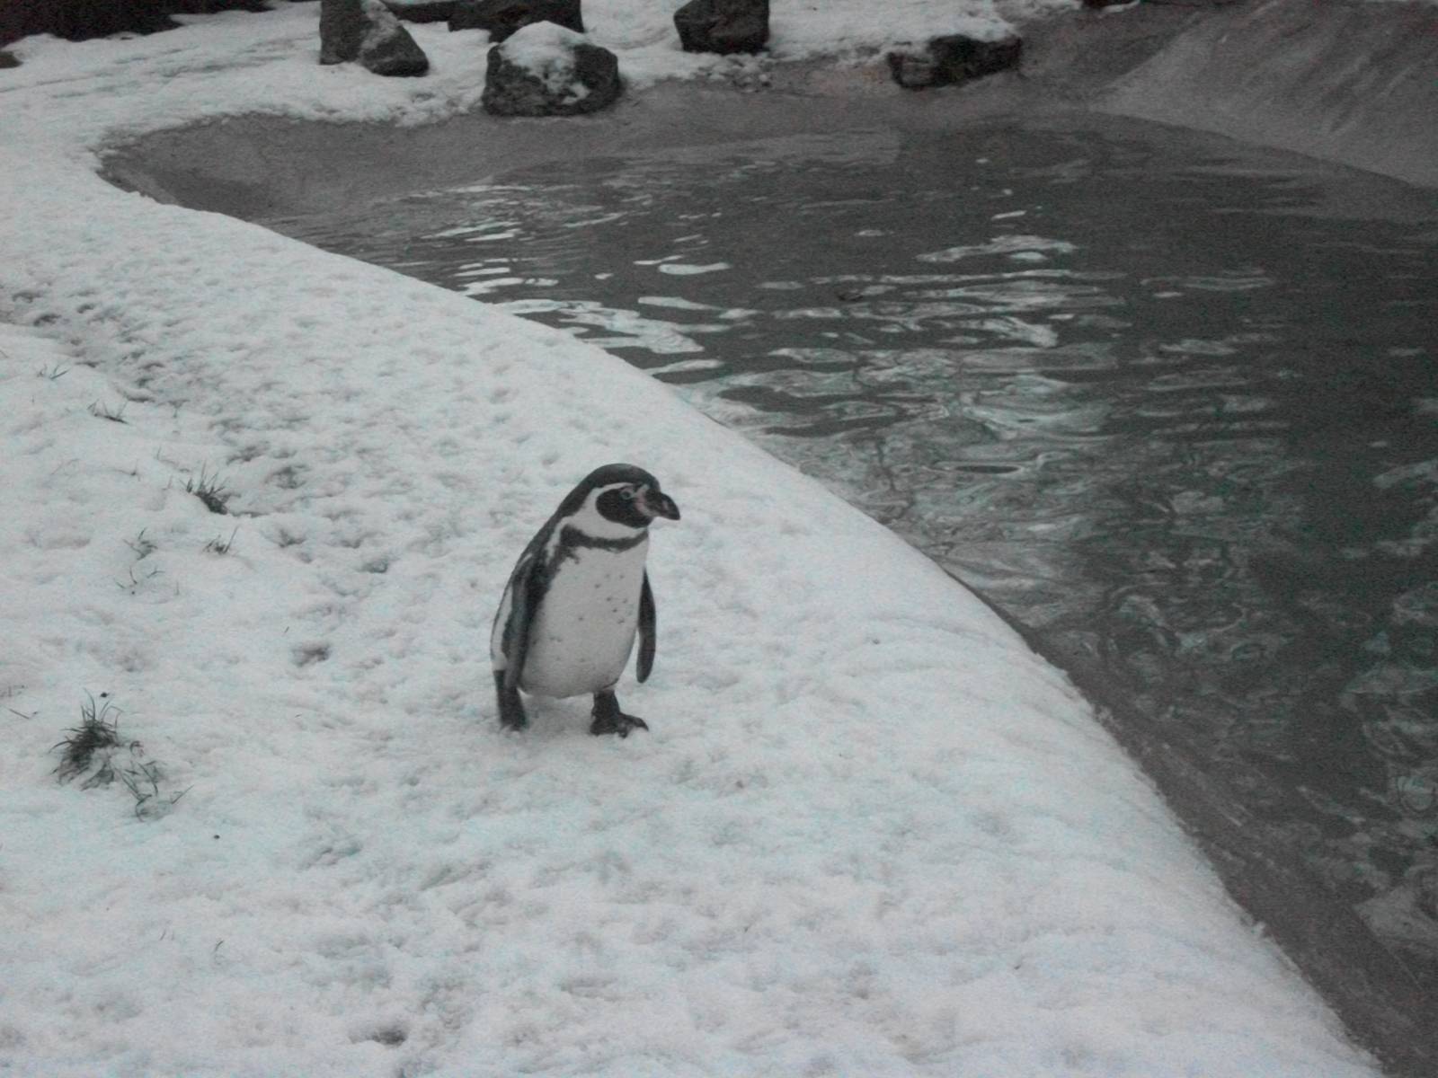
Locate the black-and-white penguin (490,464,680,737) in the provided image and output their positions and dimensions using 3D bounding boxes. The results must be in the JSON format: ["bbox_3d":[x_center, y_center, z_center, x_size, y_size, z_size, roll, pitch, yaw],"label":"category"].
[{"bbox_3d":[-0.250,0.112,6.000,0.280,0.520,0.310,-12,19,-40],"label":"black-and-white penguin"}]

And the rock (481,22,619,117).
[{"bbox_3d":[-0.865,-2.420,16.400,0.690,0.460,0.560,0,14,0],"label":"rock"}]

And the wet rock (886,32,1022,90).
[{"bbox_3d":[1.300,-2.645,17.600,0.710,0.280,0.460,-3,14,-12],"label":"wet rock"}]

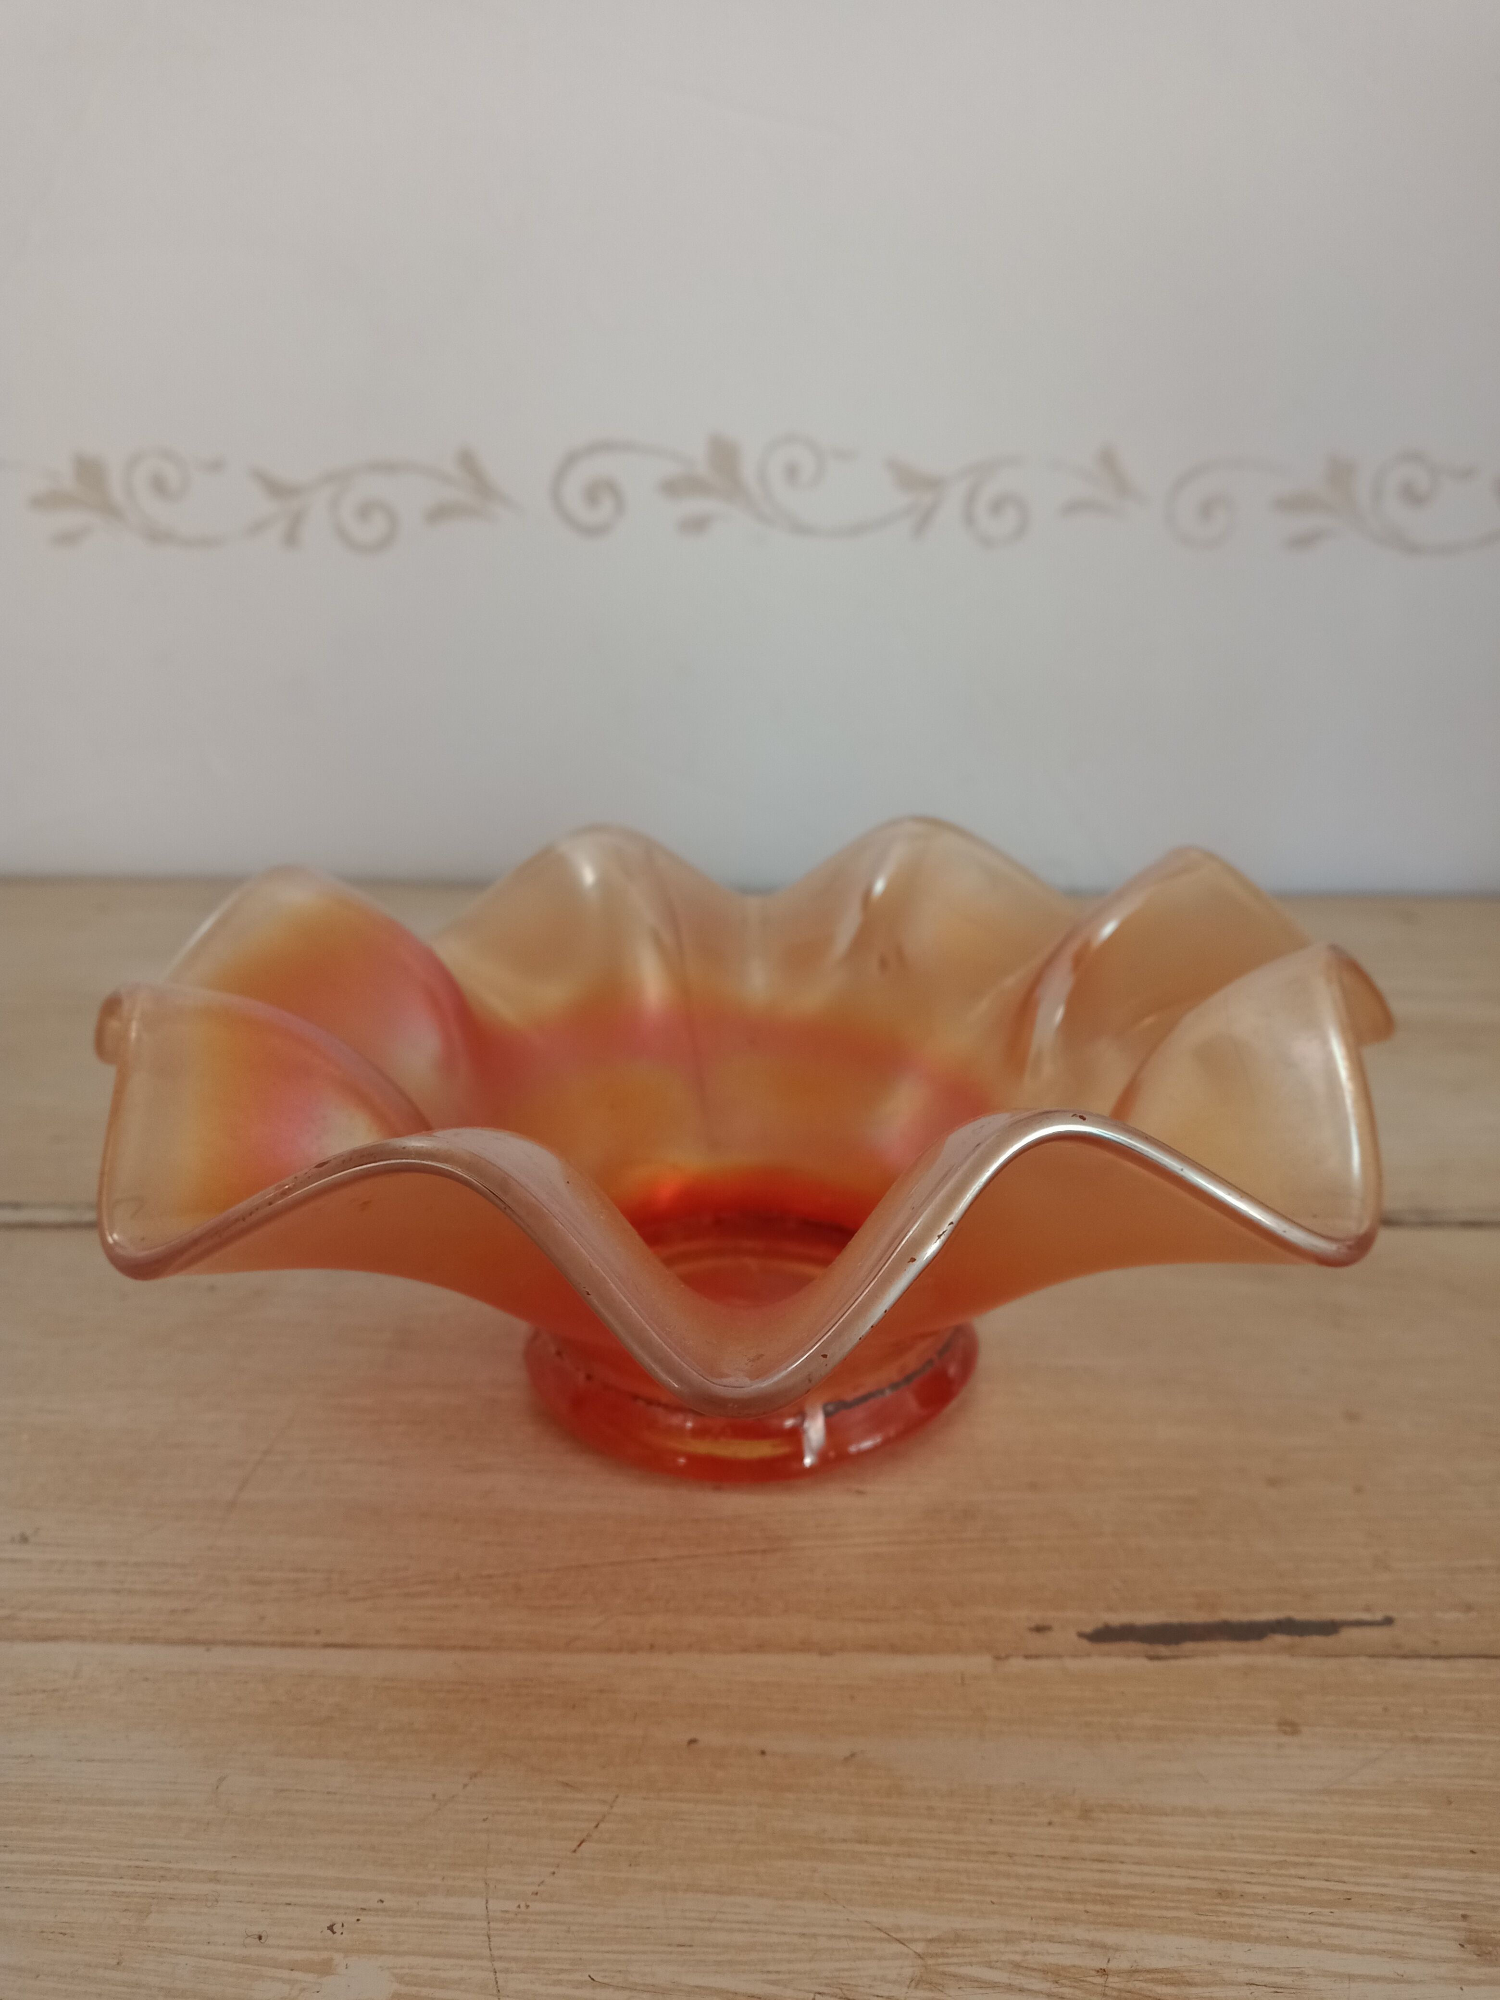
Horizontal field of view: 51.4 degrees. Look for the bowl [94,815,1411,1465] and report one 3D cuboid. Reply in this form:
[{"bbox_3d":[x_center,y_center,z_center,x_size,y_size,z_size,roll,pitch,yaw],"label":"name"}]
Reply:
[{"bbox_3d":[0.000,0.025,0.272,0.219,0.083,0.219,-1,18,0],"label":"bowl"}]

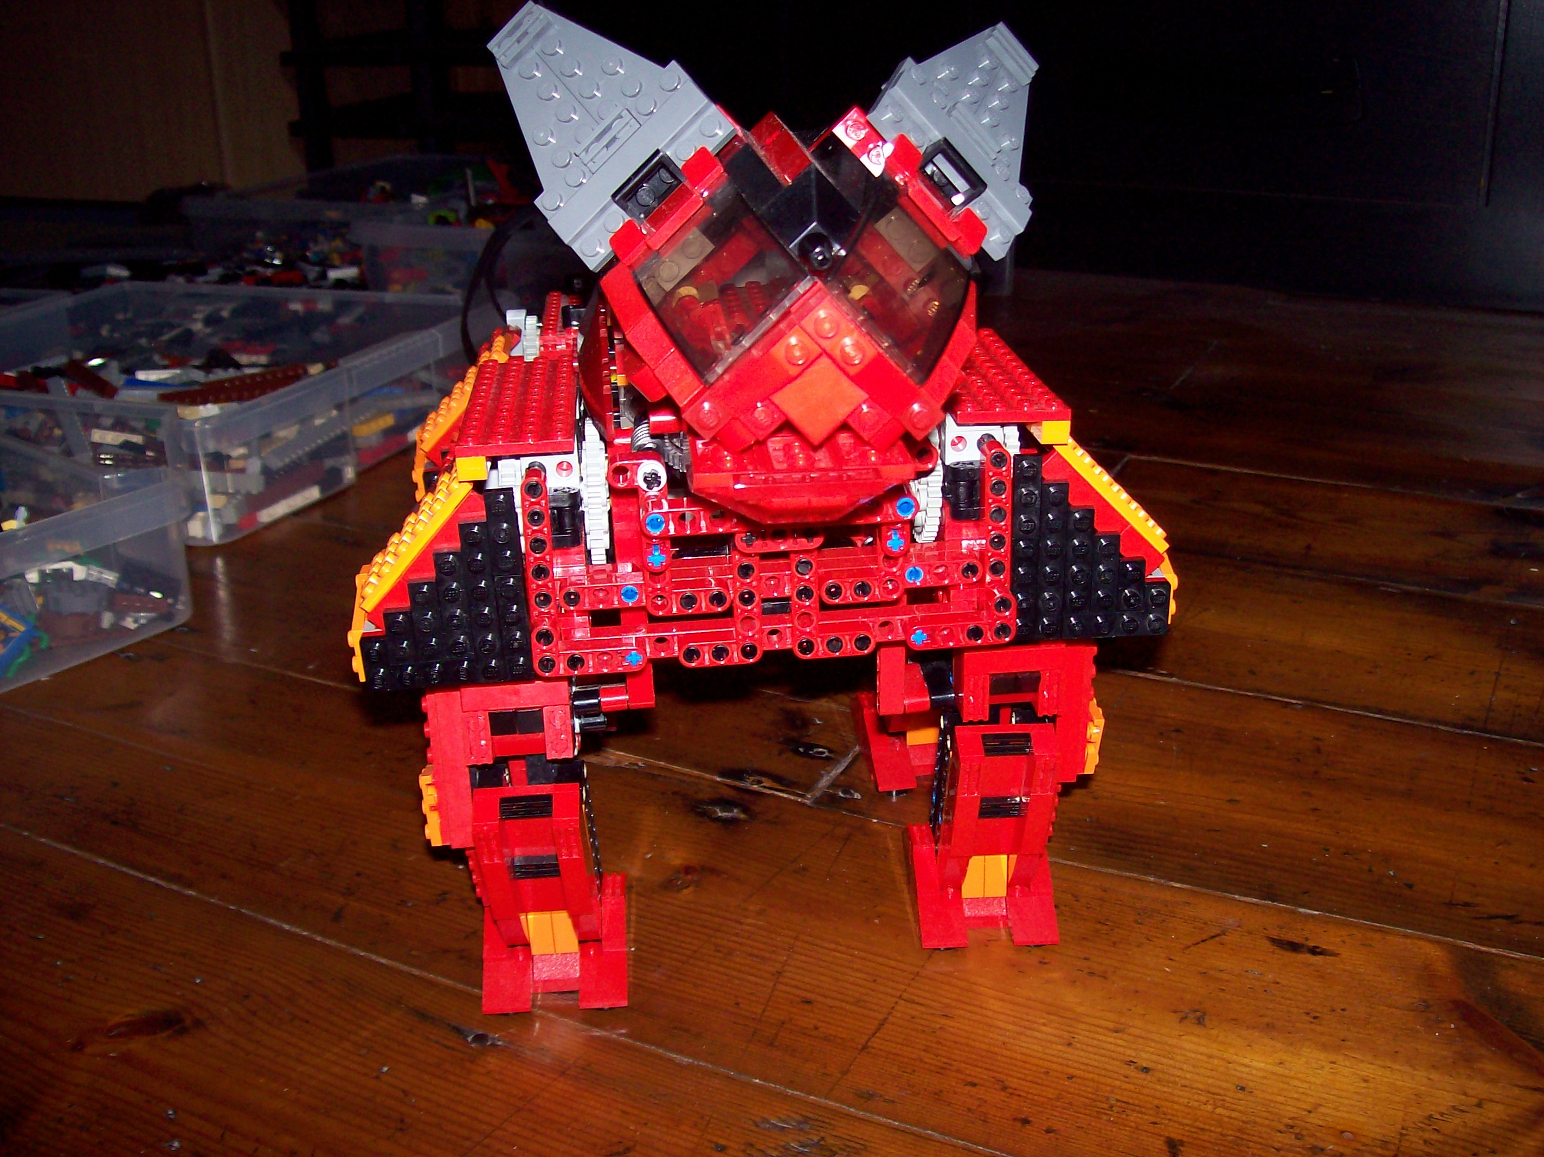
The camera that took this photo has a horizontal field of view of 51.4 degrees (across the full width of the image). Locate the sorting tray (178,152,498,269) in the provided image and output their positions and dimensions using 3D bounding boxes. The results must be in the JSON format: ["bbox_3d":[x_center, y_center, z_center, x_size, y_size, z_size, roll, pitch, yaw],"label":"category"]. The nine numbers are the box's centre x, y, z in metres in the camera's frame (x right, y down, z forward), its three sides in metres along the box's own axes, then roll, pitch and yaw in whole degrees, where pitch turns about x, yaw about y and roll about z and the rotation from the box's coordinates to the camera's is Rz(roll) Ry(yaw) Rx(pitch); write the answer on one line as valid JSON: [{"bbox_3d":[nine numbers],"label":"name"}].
[{"bbox_3d":[-0.423,-0.419,1.864,0.330,0.088,0.350,9,24,24],"label":"sorting tray"}]

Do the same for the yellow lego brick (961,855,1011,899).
[{"bbox_3d":[0.076,0.104,0.581,0.016,0.018,0.013,-3,22,-3],"label":"yellow lego brick"}]

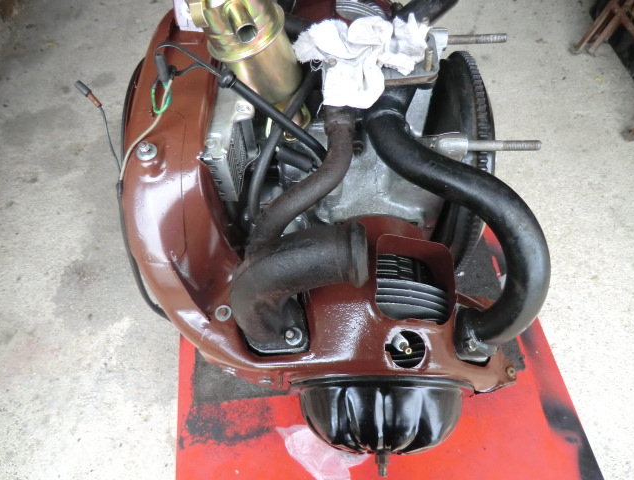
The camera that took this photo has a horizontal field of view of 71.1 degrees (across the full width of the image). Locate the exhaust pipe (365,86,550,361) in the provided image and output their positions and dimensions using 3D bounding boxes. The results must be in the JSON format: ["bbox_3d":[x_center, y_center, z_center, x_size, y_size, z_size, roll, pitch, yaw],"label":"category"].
[{"bbox_3d":[0.130,-0.022,0.433,0.163,0.128,0.253,0,60,6],"label":"exhaust pipe"}]

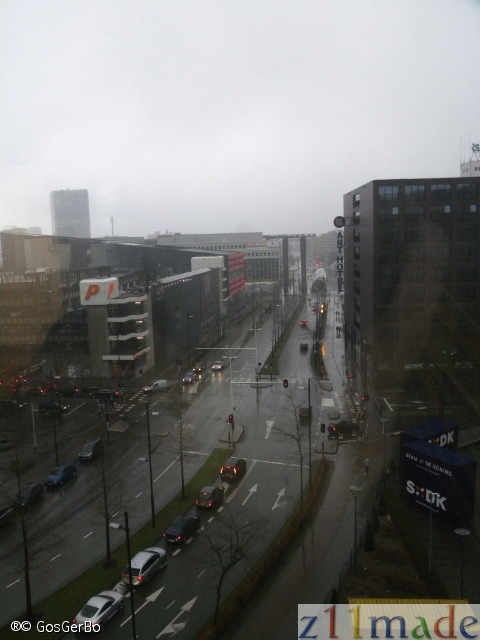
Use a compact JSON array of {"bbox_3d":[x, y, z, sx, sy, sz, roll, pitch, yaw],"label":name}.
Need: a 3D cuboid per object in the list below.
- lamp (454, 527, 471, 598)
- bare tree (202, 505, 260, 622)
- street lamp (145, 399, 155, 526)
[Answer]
[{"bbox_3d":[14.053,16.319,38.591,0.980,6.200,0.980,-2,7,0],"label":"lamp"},{"bbox_3d":[-0.728,15.776,39.127,3.909,8.414,3.714,-2,8,0],"label":"bare tree"},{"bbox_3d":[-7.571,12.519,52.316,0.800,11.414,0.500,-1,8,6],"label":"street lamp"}]

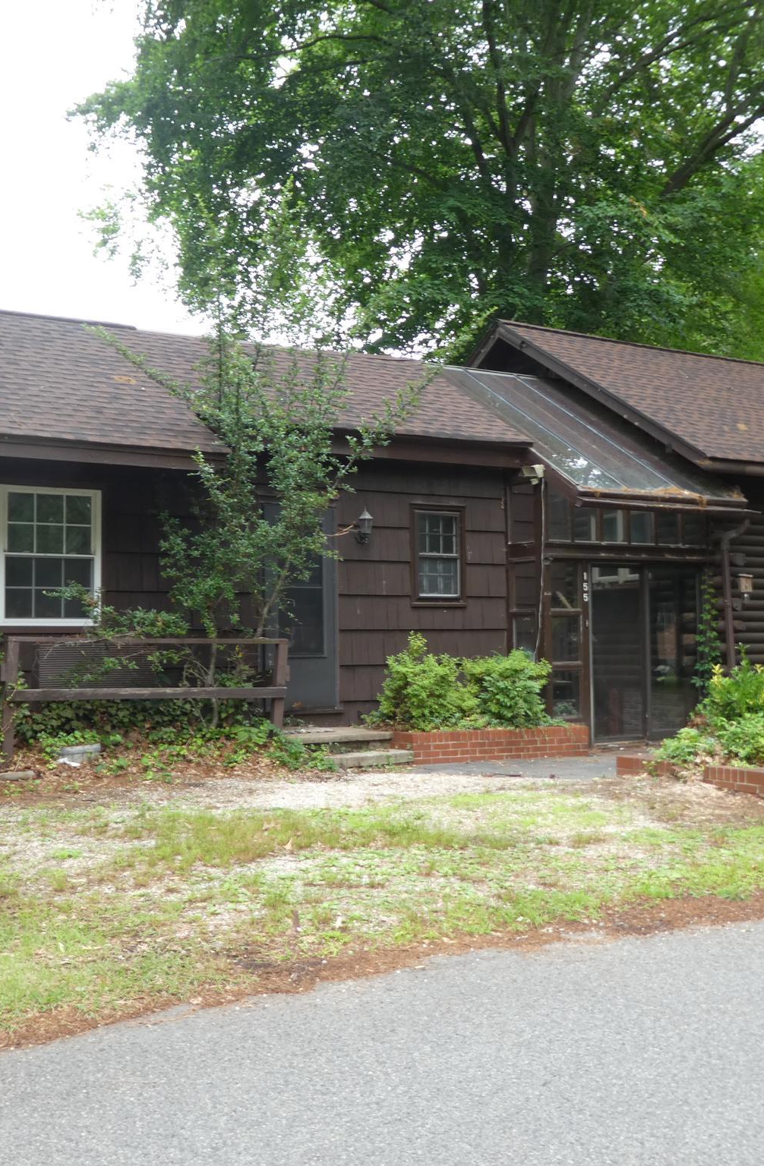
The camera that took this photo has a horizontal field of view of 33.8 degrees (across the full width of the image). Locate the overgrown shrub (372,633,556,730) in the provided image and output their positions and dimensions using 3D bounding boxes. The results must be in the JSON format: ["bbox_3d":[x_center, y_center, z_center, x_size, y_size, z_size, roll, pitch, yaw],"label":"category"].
[{"bbox_3d":[0.877,1.016,12.752,1.950,0.950,1.100,1,-3,-31],"label":"overgrown shrub"}]

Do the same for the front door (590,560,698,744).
[{"bbox_3d":[2.976,0.788,14.101,1.600,2.020,0.100,1,-4,-30],"label":"front door"}]

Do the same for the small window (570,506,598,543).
[{"bbox_3d":[2.241,-0.649,13.845,0.381,0.403,0.060,1,-3,-31],"label":"small window"}]

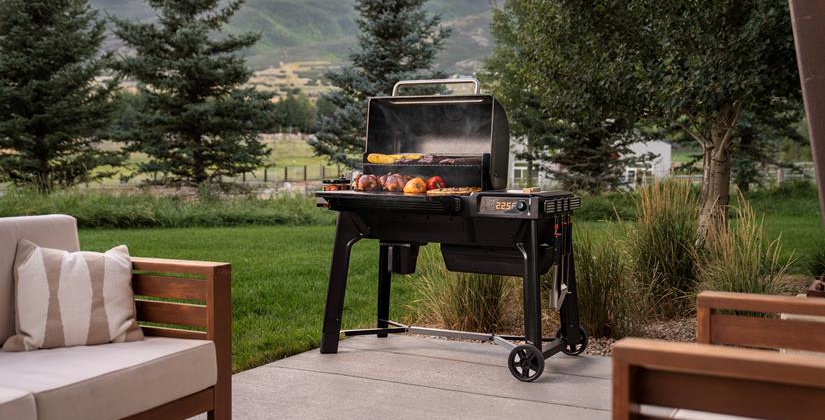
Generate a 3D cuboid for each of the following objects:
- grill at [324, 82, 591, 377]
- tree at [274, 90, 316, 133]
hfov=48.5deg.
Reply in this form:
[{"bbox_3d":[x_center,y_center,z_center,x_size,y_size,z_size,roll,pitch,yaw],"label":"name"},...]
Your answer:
[{"bbox_3d":[0.201,0.054,4.908,1.303,1.483,0.768,2,4,29],"label":"grill"},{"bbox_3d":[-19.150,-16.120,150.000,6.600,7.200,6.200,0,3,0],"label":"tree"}]

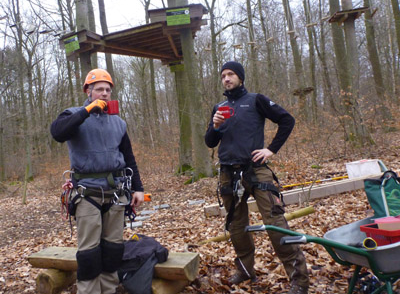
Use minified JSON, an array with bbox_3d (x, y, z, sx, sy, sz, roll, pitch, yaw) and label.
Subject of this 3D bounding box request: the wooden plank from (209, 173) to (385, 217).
[{"bbox_3d":[1.745,0.868,5.723,3.498,0.150,0.110,-7,-1,-14],"label":"wooden plank"}]

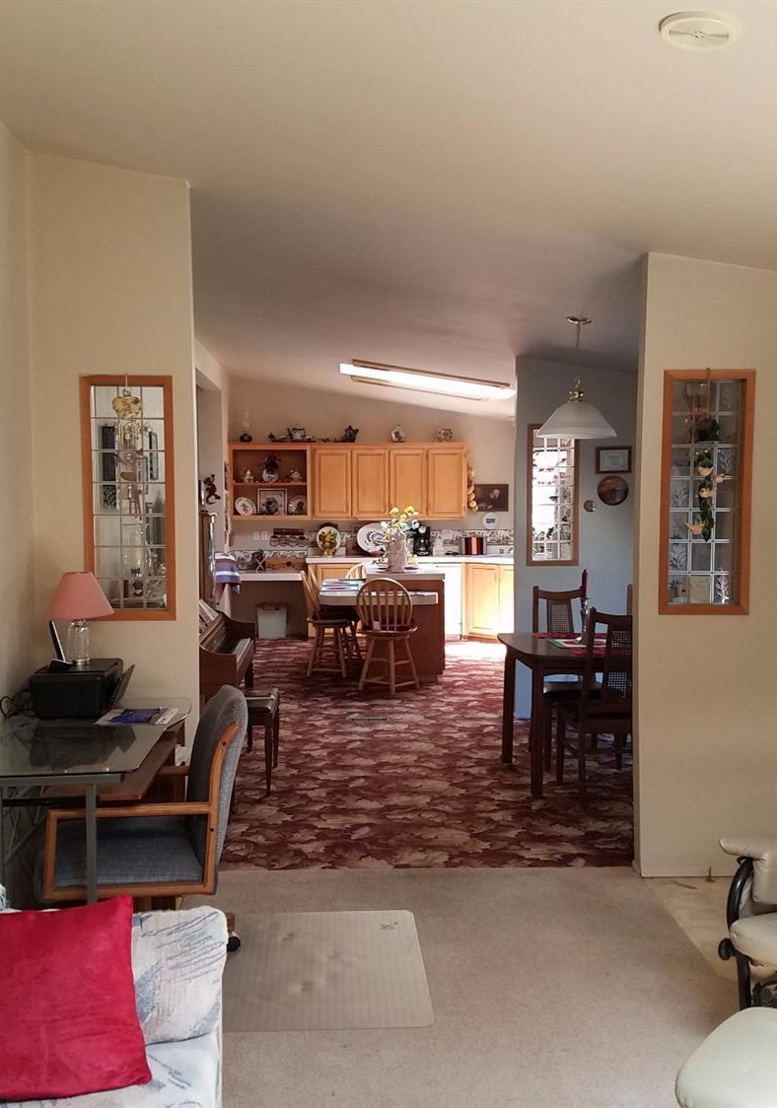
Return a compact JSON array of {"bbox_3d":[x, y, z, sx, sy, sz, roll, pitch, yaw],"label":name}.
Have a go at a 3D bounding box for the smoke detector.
[{"bbox_3d":[0.665,-1.124,2.386,0.153,0.036,0.153,8,3,-3],"label":"smoke detector"}]

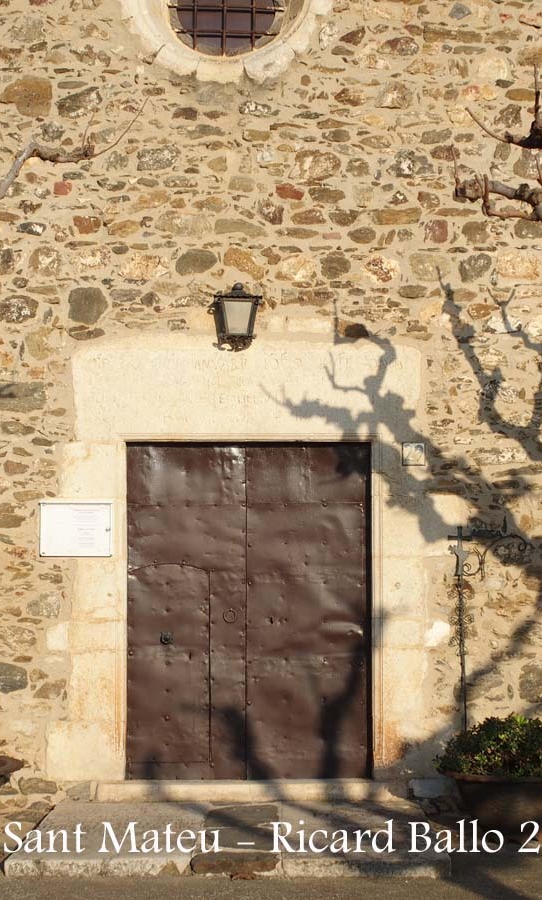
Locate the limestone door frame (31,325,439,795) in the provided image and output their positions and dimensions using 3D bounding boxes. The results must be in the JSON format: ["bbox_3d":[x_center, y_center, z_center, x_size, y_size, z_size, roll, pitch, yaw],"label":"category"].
[{"bbox_3d":[-0.246,0.768,11.537,2.742,3.186,0.300,0,-2,0],"label":"limestone door frame"}]

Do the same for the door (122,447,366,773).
[{"bbox_3d":[-0.163,1.167,11.619,1.779,2.442,0.080,0,-2,0],"label":"door"}]

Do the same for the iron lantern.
[{"bbox_3d":[-0.229,-0.928,11.260,0.340,0.453,0.400,0,-2,0],"label":"iron lantern"}]

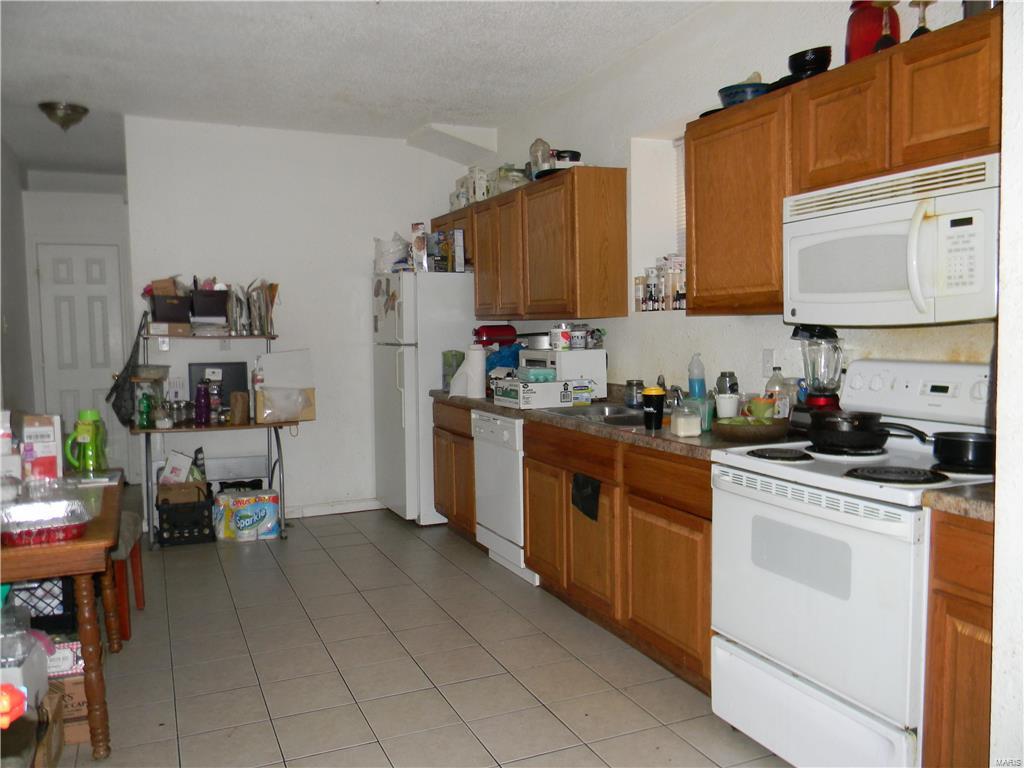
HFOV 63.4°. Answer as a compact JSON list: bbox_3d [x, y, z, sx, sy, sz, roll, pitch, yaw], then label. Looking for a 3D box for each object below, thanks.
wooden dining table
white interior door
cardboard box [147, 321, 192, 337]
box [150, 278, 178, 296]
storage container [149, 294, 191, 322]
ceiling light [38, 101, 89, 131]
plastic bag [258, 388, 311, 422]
[{"bbox_3d":[-1.776,0.789,2.861,0.800,0.720,1.320,-3,5,-24],"label":"wooden dining table"},{"bbox_3d":[-3.533,-0.135,6.864,0.610,2.030,0.045,-3,5,-24],"label":"white interior door"},{"bbox_3d":[-2.205,-0.355,5.344,0.270,0.096,0.220,-3,5,-24],"label":"cardboard box"},{"bbox_3d":[-2.244,-0.598,5.355,0.155,0.150,0.130,-3,4,-24],"label":"box"},{"bbox_3d":[-2.207,-0.484,5.346,0.235,0.170,0.250,-3,4,-29],"label":"storage container"},{"bbox_3d":[-2.696,-1.609,4.998,0.295,0.150,0.295,-3,5,-24],"label":"ceiling light"},{"bbox_3d":[-1.425,0.126,5.172,0.330,0.210,0.170,-3,5,-24],"label":"plastic bag"}]

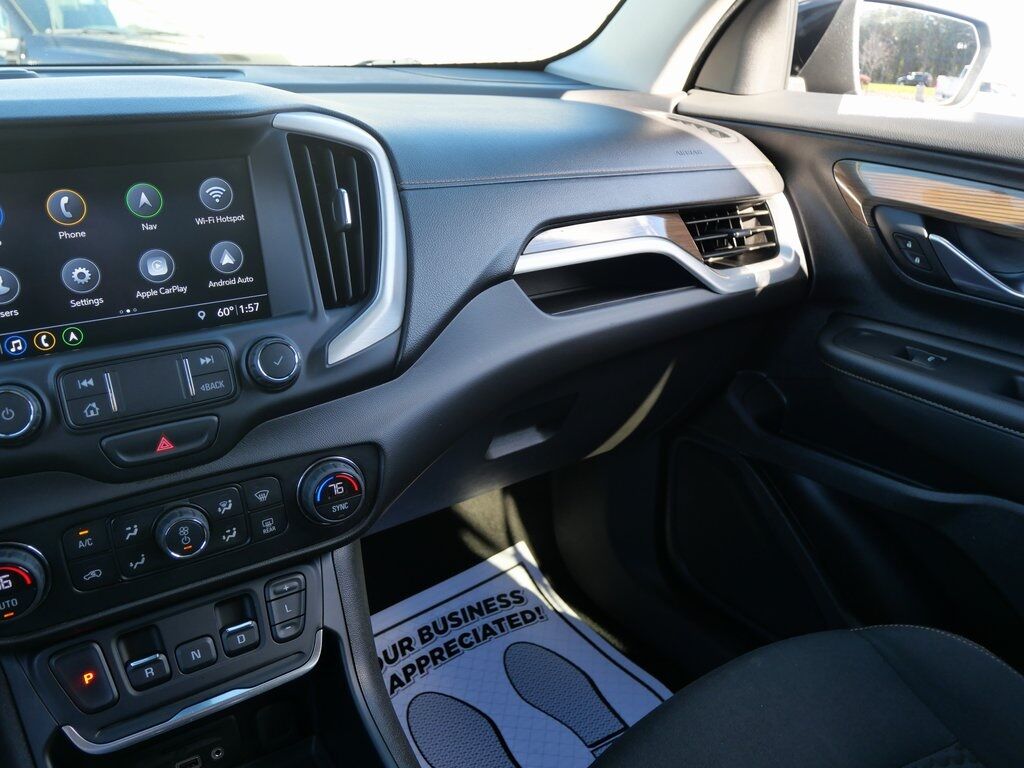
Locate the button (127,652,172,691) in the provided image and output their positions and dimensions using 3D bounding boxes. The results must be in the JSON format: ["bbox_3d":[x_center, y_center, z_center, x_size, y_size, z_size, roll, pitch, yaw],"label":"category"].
[{"bbox_3d":[-0.229,0.180,0.450,0.022,0.021,0.012,-14,1,-28],"label":"button"}]

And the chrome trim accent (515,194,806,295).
[{"bbox_3d":[0.162,-0.131,0.722,0.365,0.102,0.060,-14,31,-28],"label":"chrome trim accent"}]

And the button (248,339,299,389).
[{"bbox_3d":[-0.163,-0.014,0.487,0.033,0.033,0.015,-14,6,-28],"label":"button"}]

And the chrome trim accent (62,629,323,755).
[{"bbox_3d":[-0.200,0.202,0.466,0.158,0.026,0.012,-14,1,-28],"label":"chrome trim accent"}]

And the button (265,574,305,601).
[{"bbox_3d":[-0.158,0.139,0.493,0.027,0.015,0.008,-14,1,-28],"label":"button"}]

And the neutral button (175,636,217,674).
[{"bbox_3d":[-0.206,0.175,0.463,0.023,0.019,0.008,-14,1,-28],"label":"neutral button"}]

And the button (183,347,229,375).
[{"bbox_3d":[-0.205,-0.015,0.475,0.026,0.017,0.006,-14,6,-28],"label":"button"}]

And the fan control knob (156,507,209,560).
[{"bbox_3d":[-0.210,0.096,0.455,0.033,0.033,0.018,-14,11,-28],"label":"fan control knob"}]

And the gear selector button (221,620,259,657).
[{"bbox_3d":[-0.182,0.169,0.476,0.023,0.020,0.012,-14,1,-28],"label":"gear selector button"}]

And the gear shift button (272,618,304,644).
[{"bbox_3d":[-0.155,0.169,0.492,0.021,0.013,0.008,-14,1,-28],"label":"gear shift button"}]

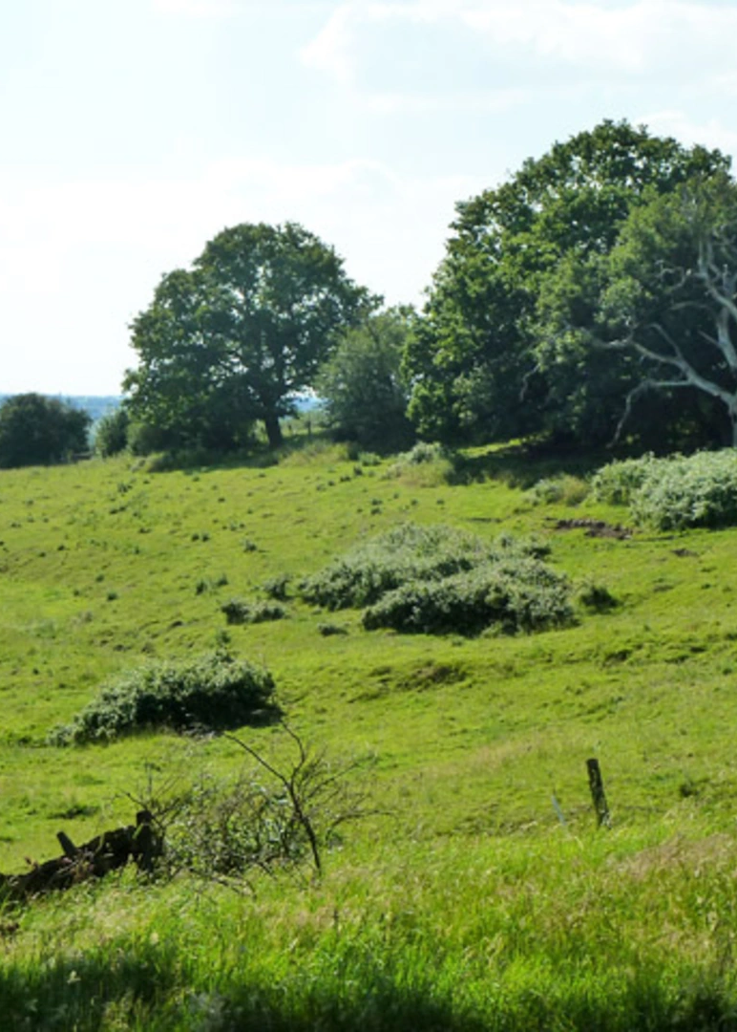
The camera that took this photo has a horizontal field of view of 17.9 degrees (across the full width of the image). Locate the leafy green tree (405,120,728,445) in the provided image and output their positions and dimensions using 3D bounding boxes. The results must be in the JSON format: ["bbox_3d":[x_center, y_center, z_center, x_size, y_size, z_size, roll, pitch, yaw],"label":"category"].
[{"bbox_3d":[9.277,-10.127,103.000,15.000,14.300,14.000,0,3,0],"label":"leafy green tree"}]

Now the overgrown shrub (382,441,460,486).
[{"bbox_3d":[2.089,-2.067,93.000,3.100,1.650,2.500,0,3,0],"label":"overgrown shrub"}]

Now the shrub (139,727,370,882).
[{"bbox_3d":[-1.263,3.200,26.000,2.550,1.700,1.900,0,3,0],"label":"shrub"}]

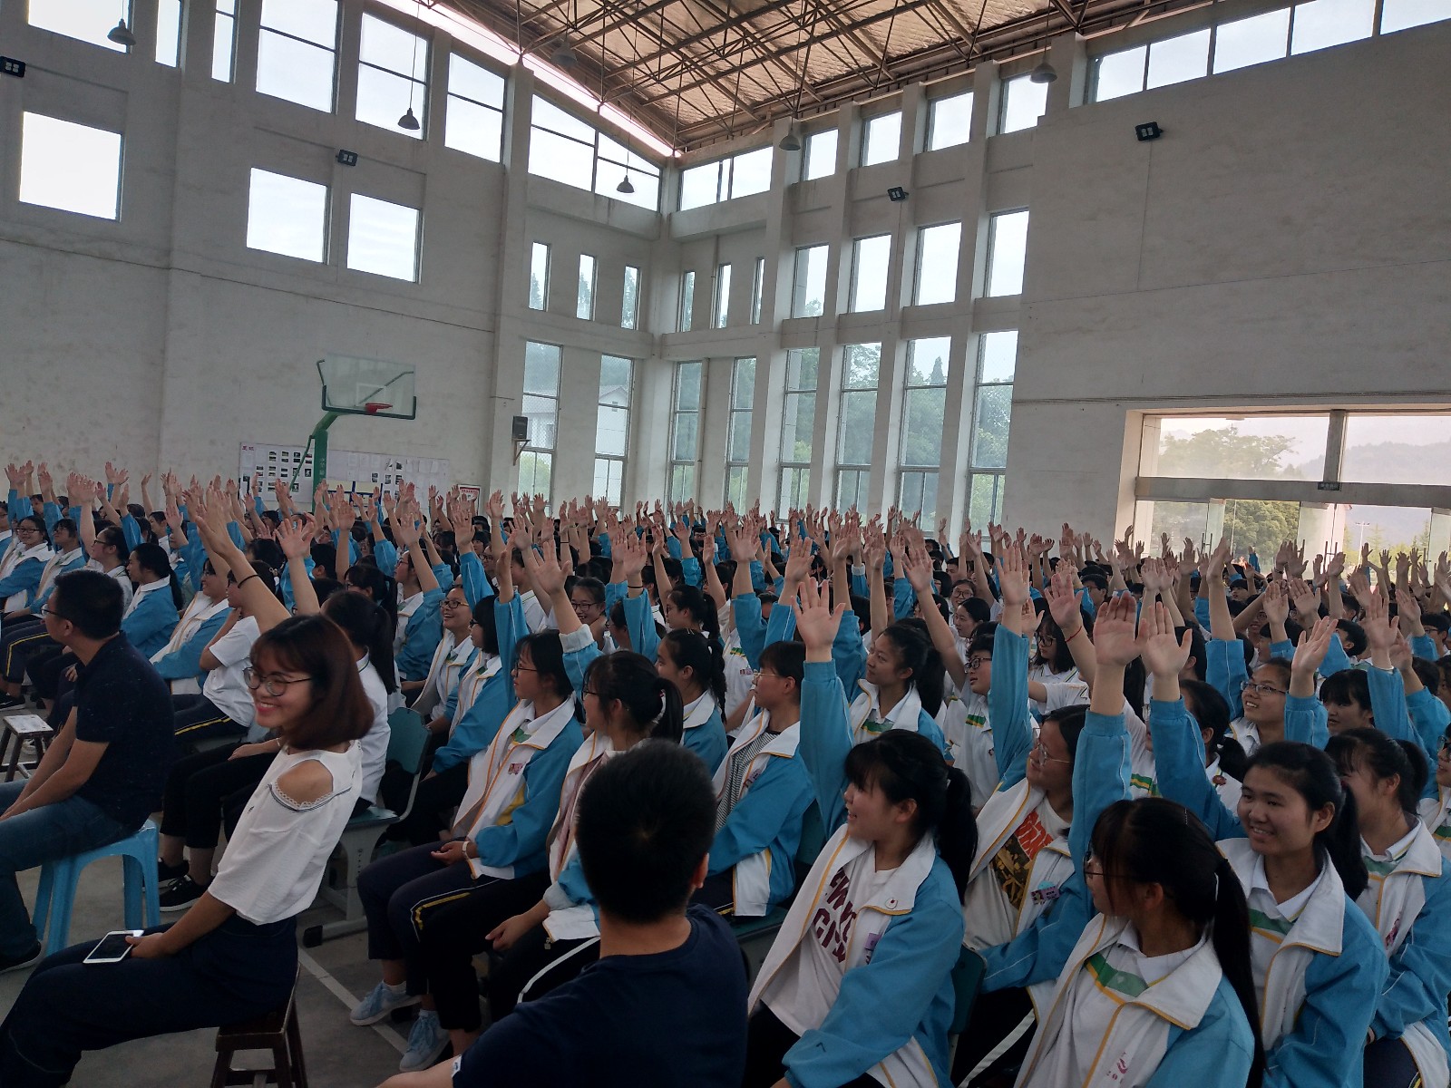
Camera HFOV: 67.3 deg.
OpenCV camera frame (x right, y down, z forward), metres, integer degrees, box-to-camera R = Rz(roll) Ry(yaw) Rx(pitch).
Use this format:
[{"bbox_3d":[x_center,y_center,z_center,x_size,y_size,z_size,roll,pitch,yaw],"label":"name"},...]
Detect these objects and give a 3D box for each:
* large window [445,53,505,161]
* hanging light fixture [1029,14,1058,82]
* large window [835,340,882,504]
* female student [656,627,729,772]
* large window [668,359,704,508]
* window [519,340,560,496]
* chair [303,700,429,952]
[{"bbox_3d":[-6.461,-11.309,28.349,1.650,2.370,0.150,2,3,-41],"label":"large window"},{"bbox_3d":[5.505,-8.555,18.800,0.460,1.080,0.460,1,3,-44],"label":"hanging light fixture"},{"bbox_3d":[3.230,-2.672,26.900,0.150,4.520,1.200,2,3,-41],"label":"large window"},{"bbox_3d":[-0.362,0.917,4.007,0.750,1.220,0.460,3,2,-35],"label":"female student"},{"bbox_3d":[-1.177,-3.156,32.292,0.150,4.360,1.190,2,3,-41],"label":"large window"},{"bbox_3d":[-5.221,-3.411,30.629,1.190,4.380,0.150,2,3,-41],"label":"window"},{"bbox_3d":[-1.378,1.009,4.012,0.460,0.800,0.400,1,3,-44],"label":"chair"}]

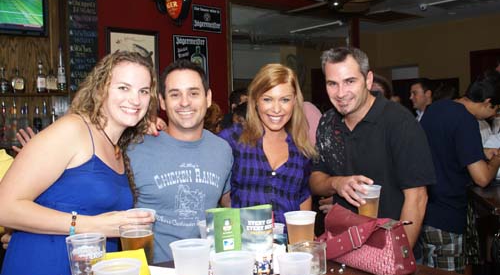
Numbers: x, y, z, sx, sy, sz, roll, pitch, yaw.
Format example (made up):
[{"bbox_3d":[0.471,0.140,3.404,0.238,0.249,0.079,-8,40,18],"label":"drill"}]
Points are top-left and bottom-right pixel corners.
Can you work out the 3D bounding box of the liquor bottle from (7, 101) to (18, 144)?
[{"bbox_3d":[-2.017,-0.132,4.270,0.088,0.360,0.088,-2,1,-25],"label":"liquor bottle"}]

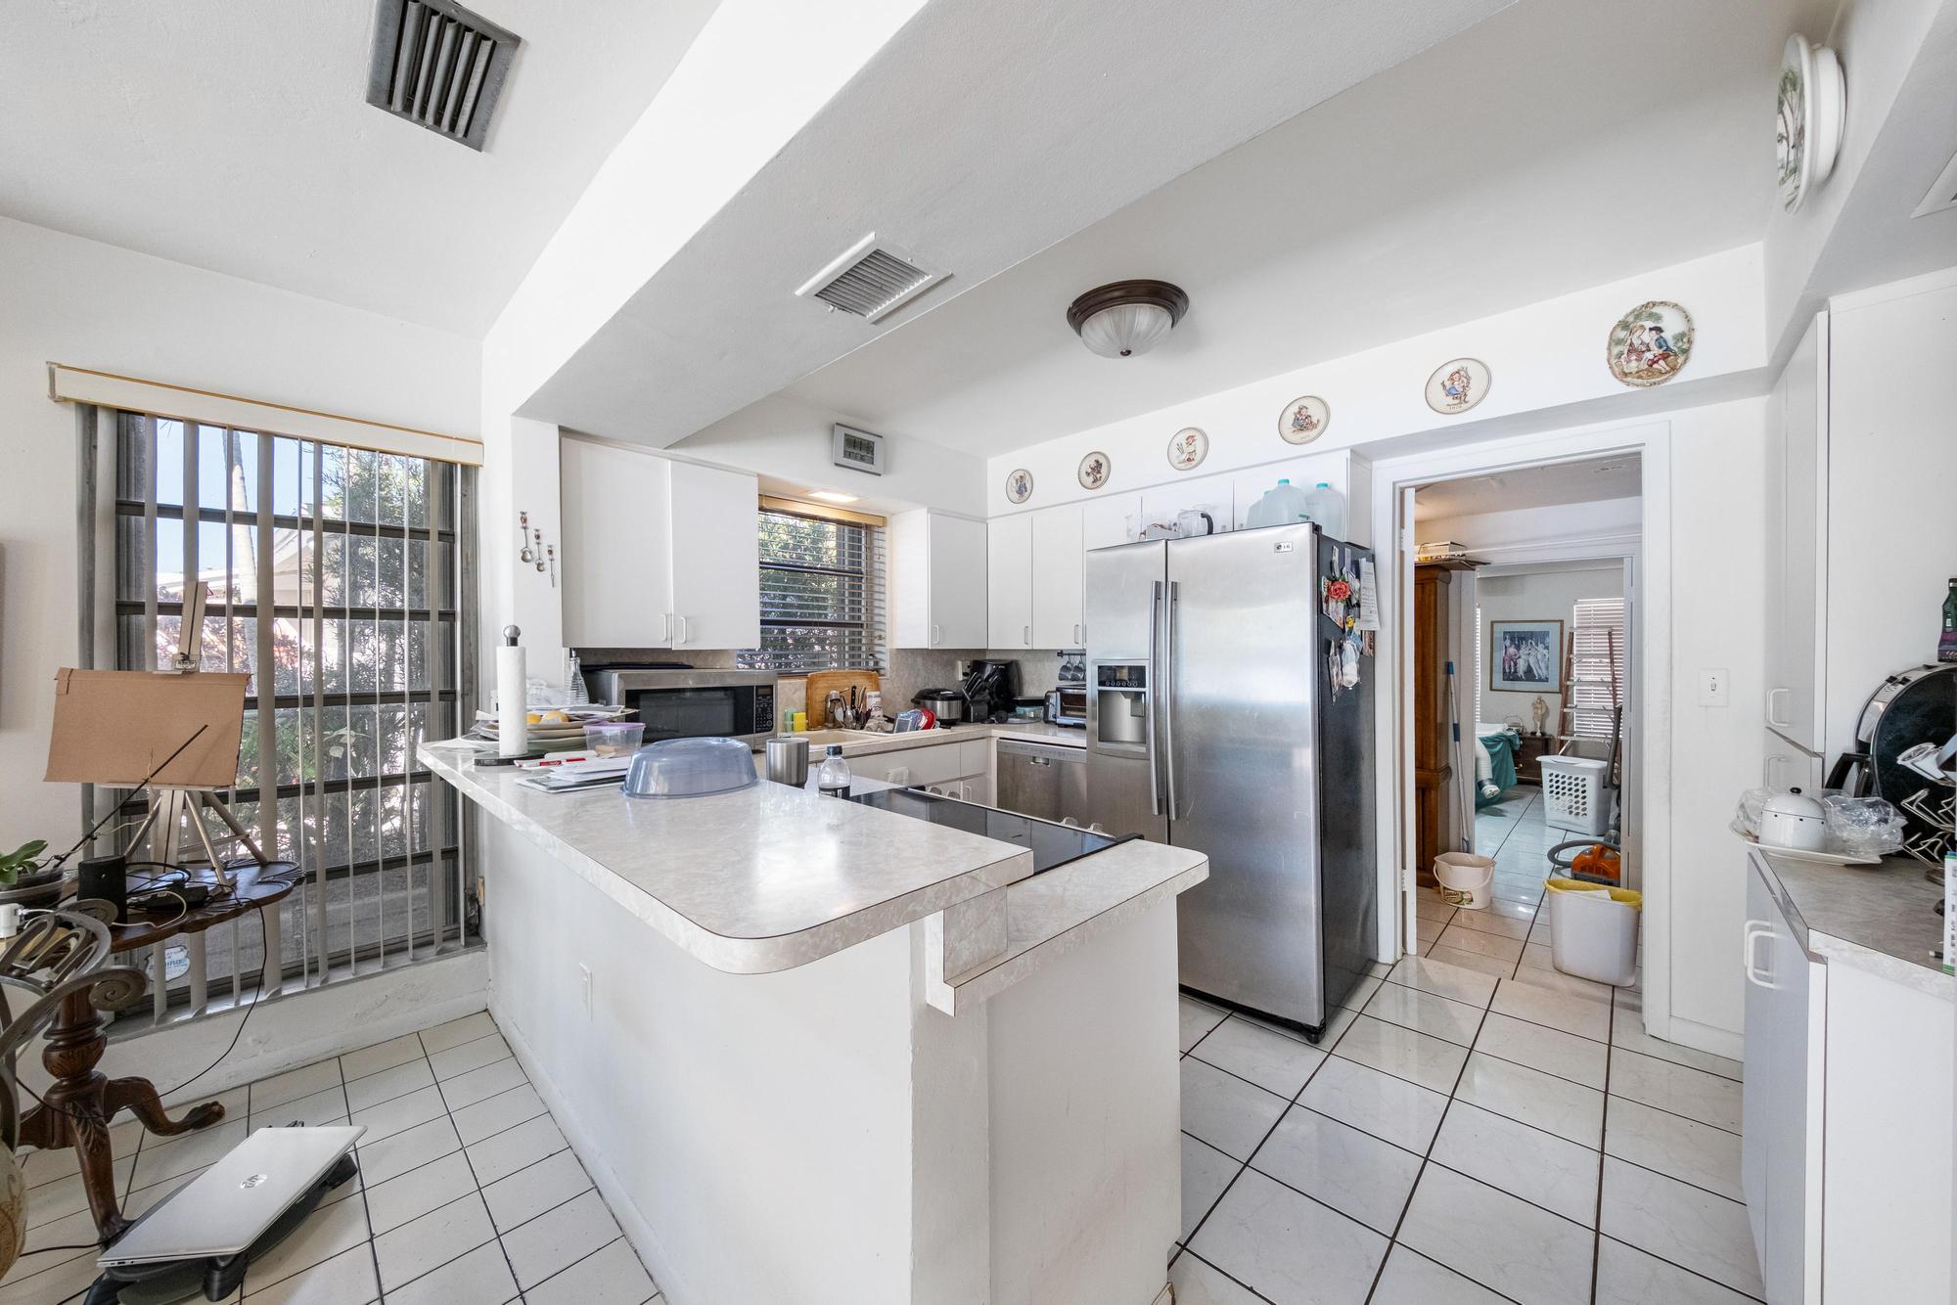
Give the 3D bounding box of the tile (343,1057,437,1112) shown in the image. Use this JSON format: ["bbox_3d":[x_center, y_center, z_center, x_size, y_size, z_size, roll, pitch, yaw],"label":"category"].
[{"bbox_3d":[-1.827,1.350,2.031,0.197,0.010,0.197,0,0,45],"label":"tile"}]

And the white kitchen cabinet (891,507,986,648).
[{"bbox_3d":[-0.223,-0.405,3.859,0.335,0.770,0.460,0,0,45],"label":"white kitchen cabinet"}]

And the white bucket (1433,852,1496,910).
[{"bbox_3d":[2.559,1.204,3.417,0.250,0.230,0.245,0,0,37],"label":"white bucket"}]

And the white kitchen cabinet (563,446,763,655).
[{"bbox_3d":[-1.342,-0.383,2.711,0.320,0.758,0.752,0,0,44],"label":"white kitchen cabinet"}]

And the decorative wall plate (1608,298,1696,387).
[{"bbox_3d":[2.056,-0.943,1.997,0.190,0.258,0.025,0,0,44],"label":"decorative wall plate"}]

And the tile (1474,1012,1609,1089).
[{"bbox_3d":[1.887,1.331,2.188,0.331,0.010,0.331,0,0,44],"label":"tile"}]

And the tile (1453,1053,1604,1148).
[{"bbox_3d":[1.674,1.350,1.981,0.327,0.010,0.327,0,0,45],"label":"tile"}]

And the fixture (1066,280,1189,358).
[{"bbox_3d":[0.477,-1.042,2.097,0.380,0.165,0.380,0,0,0],"label":"fixture"}]

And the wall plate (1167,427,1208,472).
[{"bbox_3d":[0.975,-0.945,3.037,0.197,0.197,0.025,0,0,43],"label":"wall plate"}]

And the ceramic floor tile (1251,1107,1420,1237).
[{"bbox_3d":[0.947,1.350,1.720,0.327,0.010,0.327,0,0,45],"label":"ceramic floor tile"}]

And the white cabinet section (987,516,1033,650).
[{"bbox_3d":[0.297,-0.412,3.907,0.350,0.785,0.320,0,0,44],"label":"white cabinet section"}]

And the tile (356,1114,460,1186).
[{"bbox_3d":[-1.534,1.350,1.764,0.195,0.010,0.195,0,0,42],"label":"tile"}]

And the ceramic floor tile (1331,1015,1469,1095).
[{"bbox_3d":[1.429,1.350,2.199,0.327,0.010,0.327,0,0,45],"label":"ceramic floor tile"}]

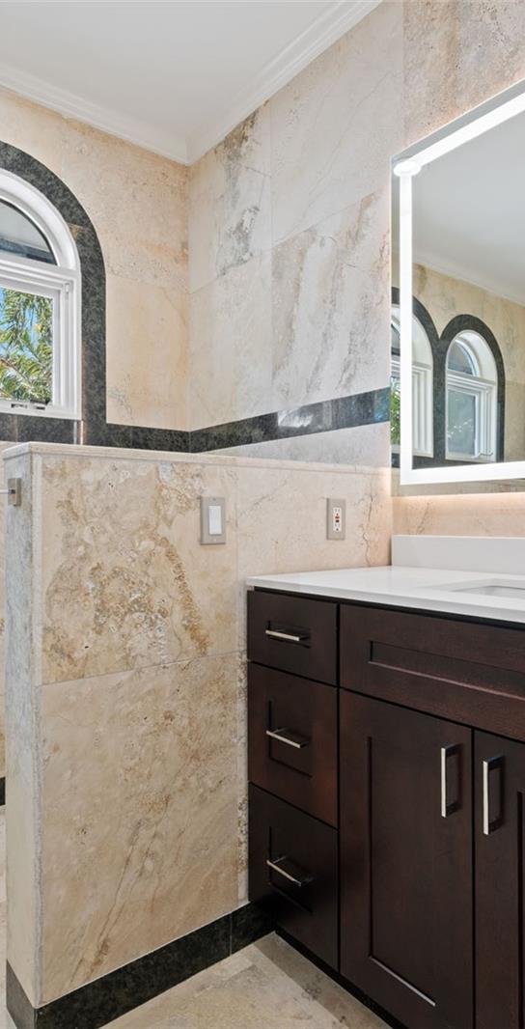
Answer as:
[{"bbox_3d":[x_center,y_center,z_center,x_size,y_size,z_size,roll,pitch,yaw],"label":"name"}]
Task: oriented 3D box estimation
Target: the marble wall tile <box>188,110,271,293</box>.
[{"bbox_3d":[-0.141,-1.279,2.490,0.015,0.559,0.592,0,0,-39],"label":"marble wall tile"}]

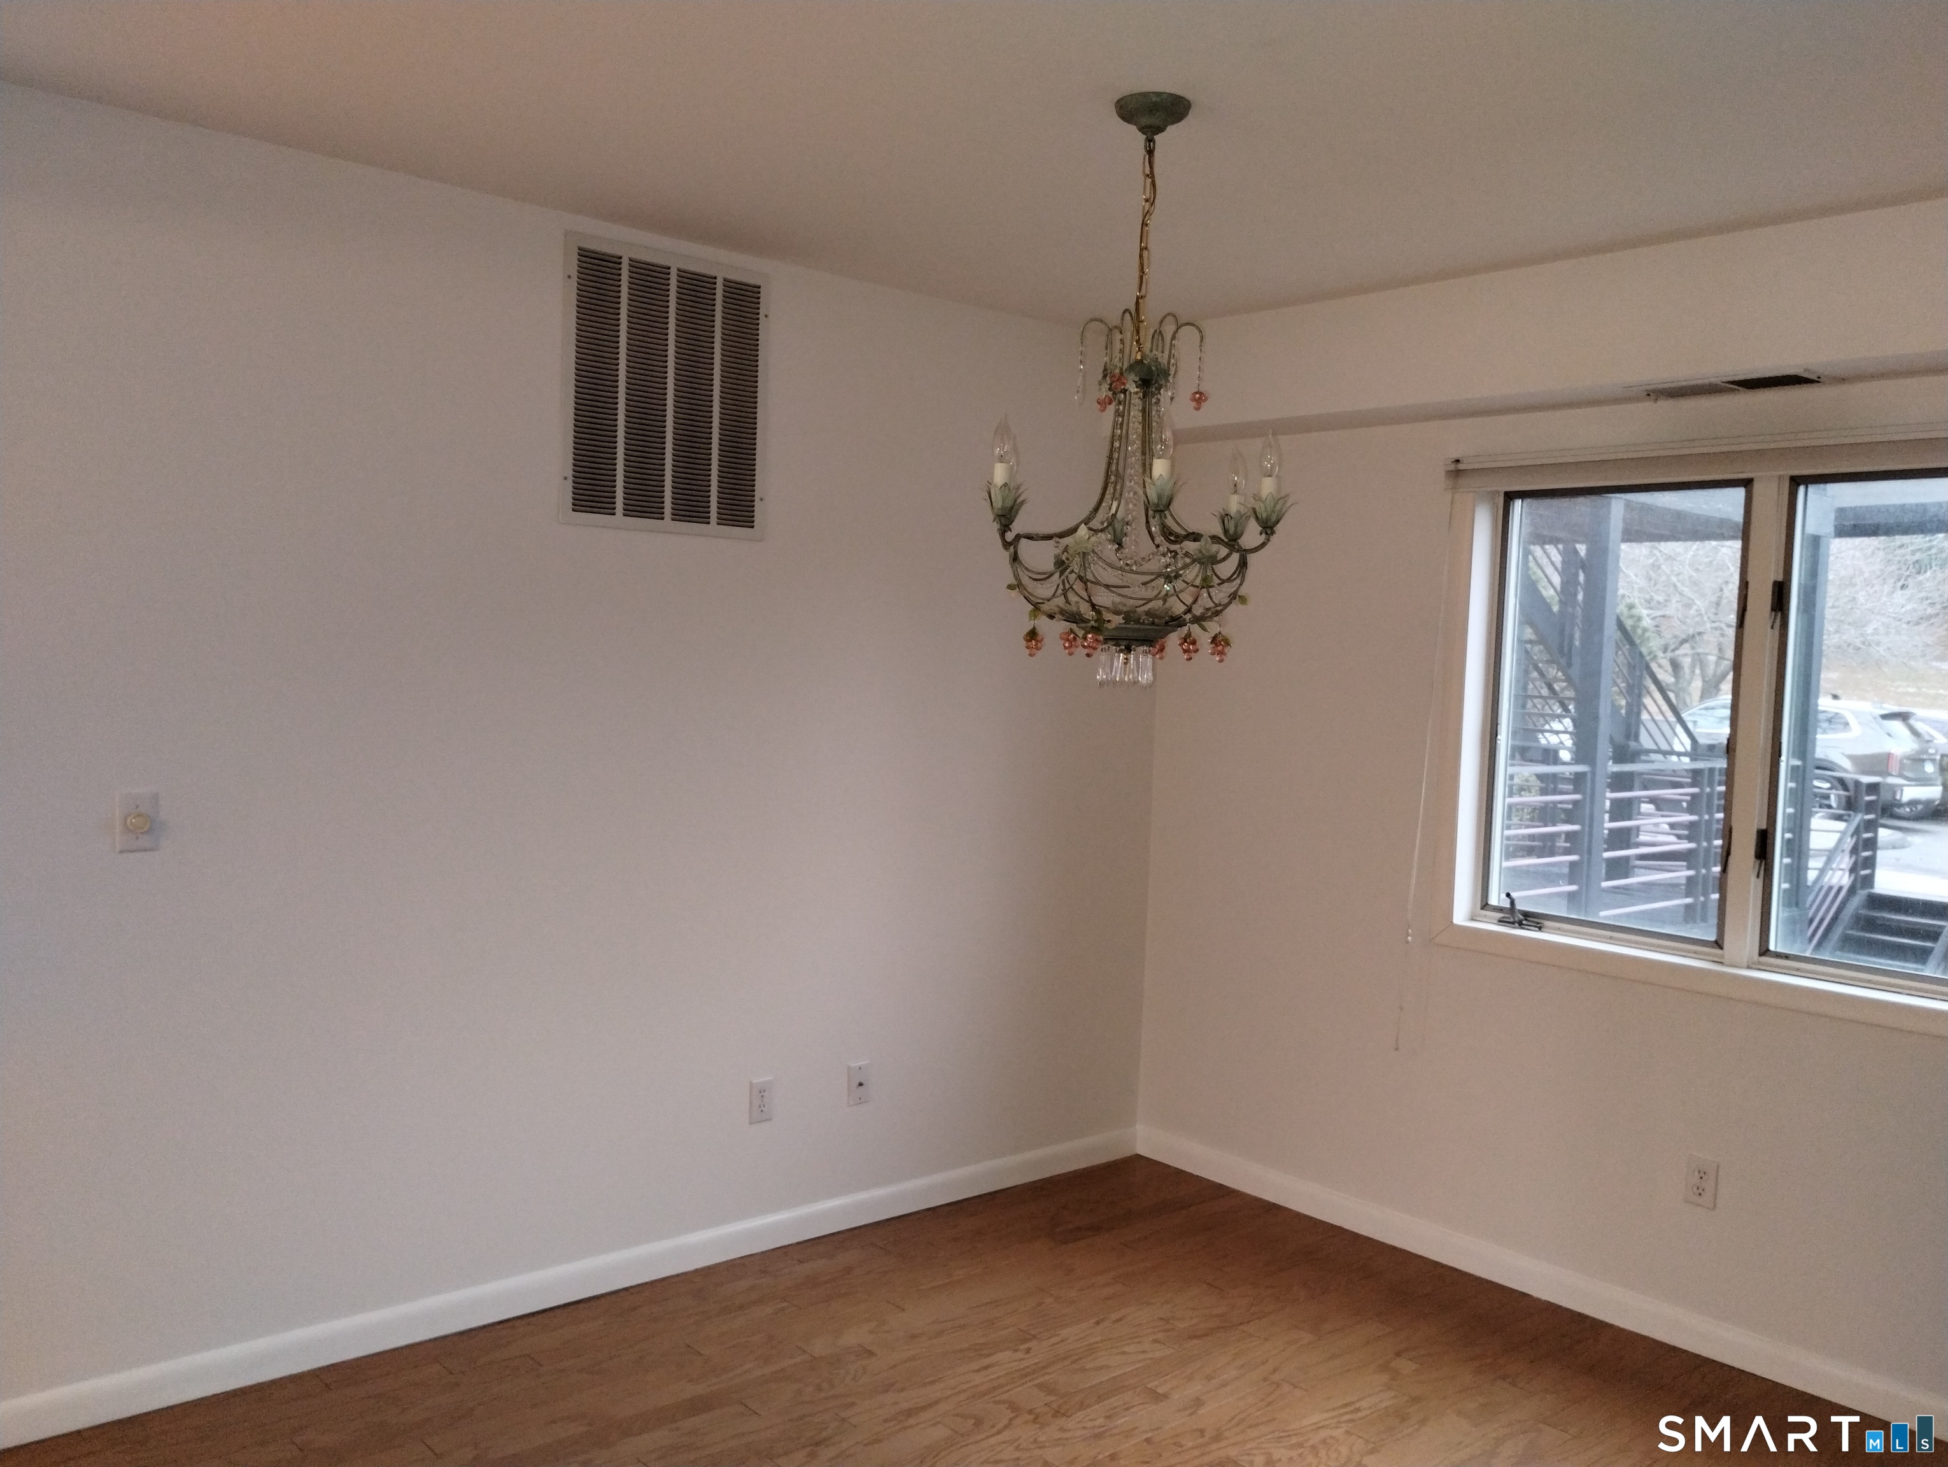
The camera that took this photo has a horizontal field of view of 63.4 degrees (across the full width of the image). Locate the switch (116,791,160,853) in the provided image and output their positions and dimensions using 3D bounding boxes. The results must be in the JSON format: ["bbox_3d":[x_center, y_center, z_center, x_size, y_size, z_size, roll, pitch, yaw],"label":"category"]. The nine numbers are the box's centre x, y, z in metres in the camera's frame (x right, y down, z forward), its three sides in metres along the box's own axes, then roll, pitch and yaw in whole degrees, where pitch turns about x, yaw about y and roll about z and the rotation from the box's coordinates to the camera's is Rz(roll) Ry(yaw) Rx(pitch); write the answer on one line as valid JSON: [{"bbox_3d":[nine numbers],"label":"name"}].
[{"bbox_3d":[-1.581,0.169,2.992,0.071,0.115,0.025,0,4,-41],"label":"switch"}]

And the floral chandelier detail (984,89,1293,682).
[{"bbox_3d":[0.286,-0.576,2.708,0.530,0.985,0.540,2,3,0],"label":"floral chandelier detail"}]

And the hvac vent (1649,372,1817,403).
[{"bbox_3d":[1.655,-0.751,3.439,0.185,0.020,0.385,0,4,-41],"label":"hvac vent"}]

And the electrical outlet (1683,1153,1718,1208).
[{"bbox_3d":[1.659,1.027,3.603,0.010,0.115,0.070,0,4,-41],"label":"electrical outlet"}]

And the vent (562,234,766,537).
[{"bbox_3d":[-0.705,-0.791,3.678,0.538,0.647,0.020,0,4,-41],"label":"vent"}]

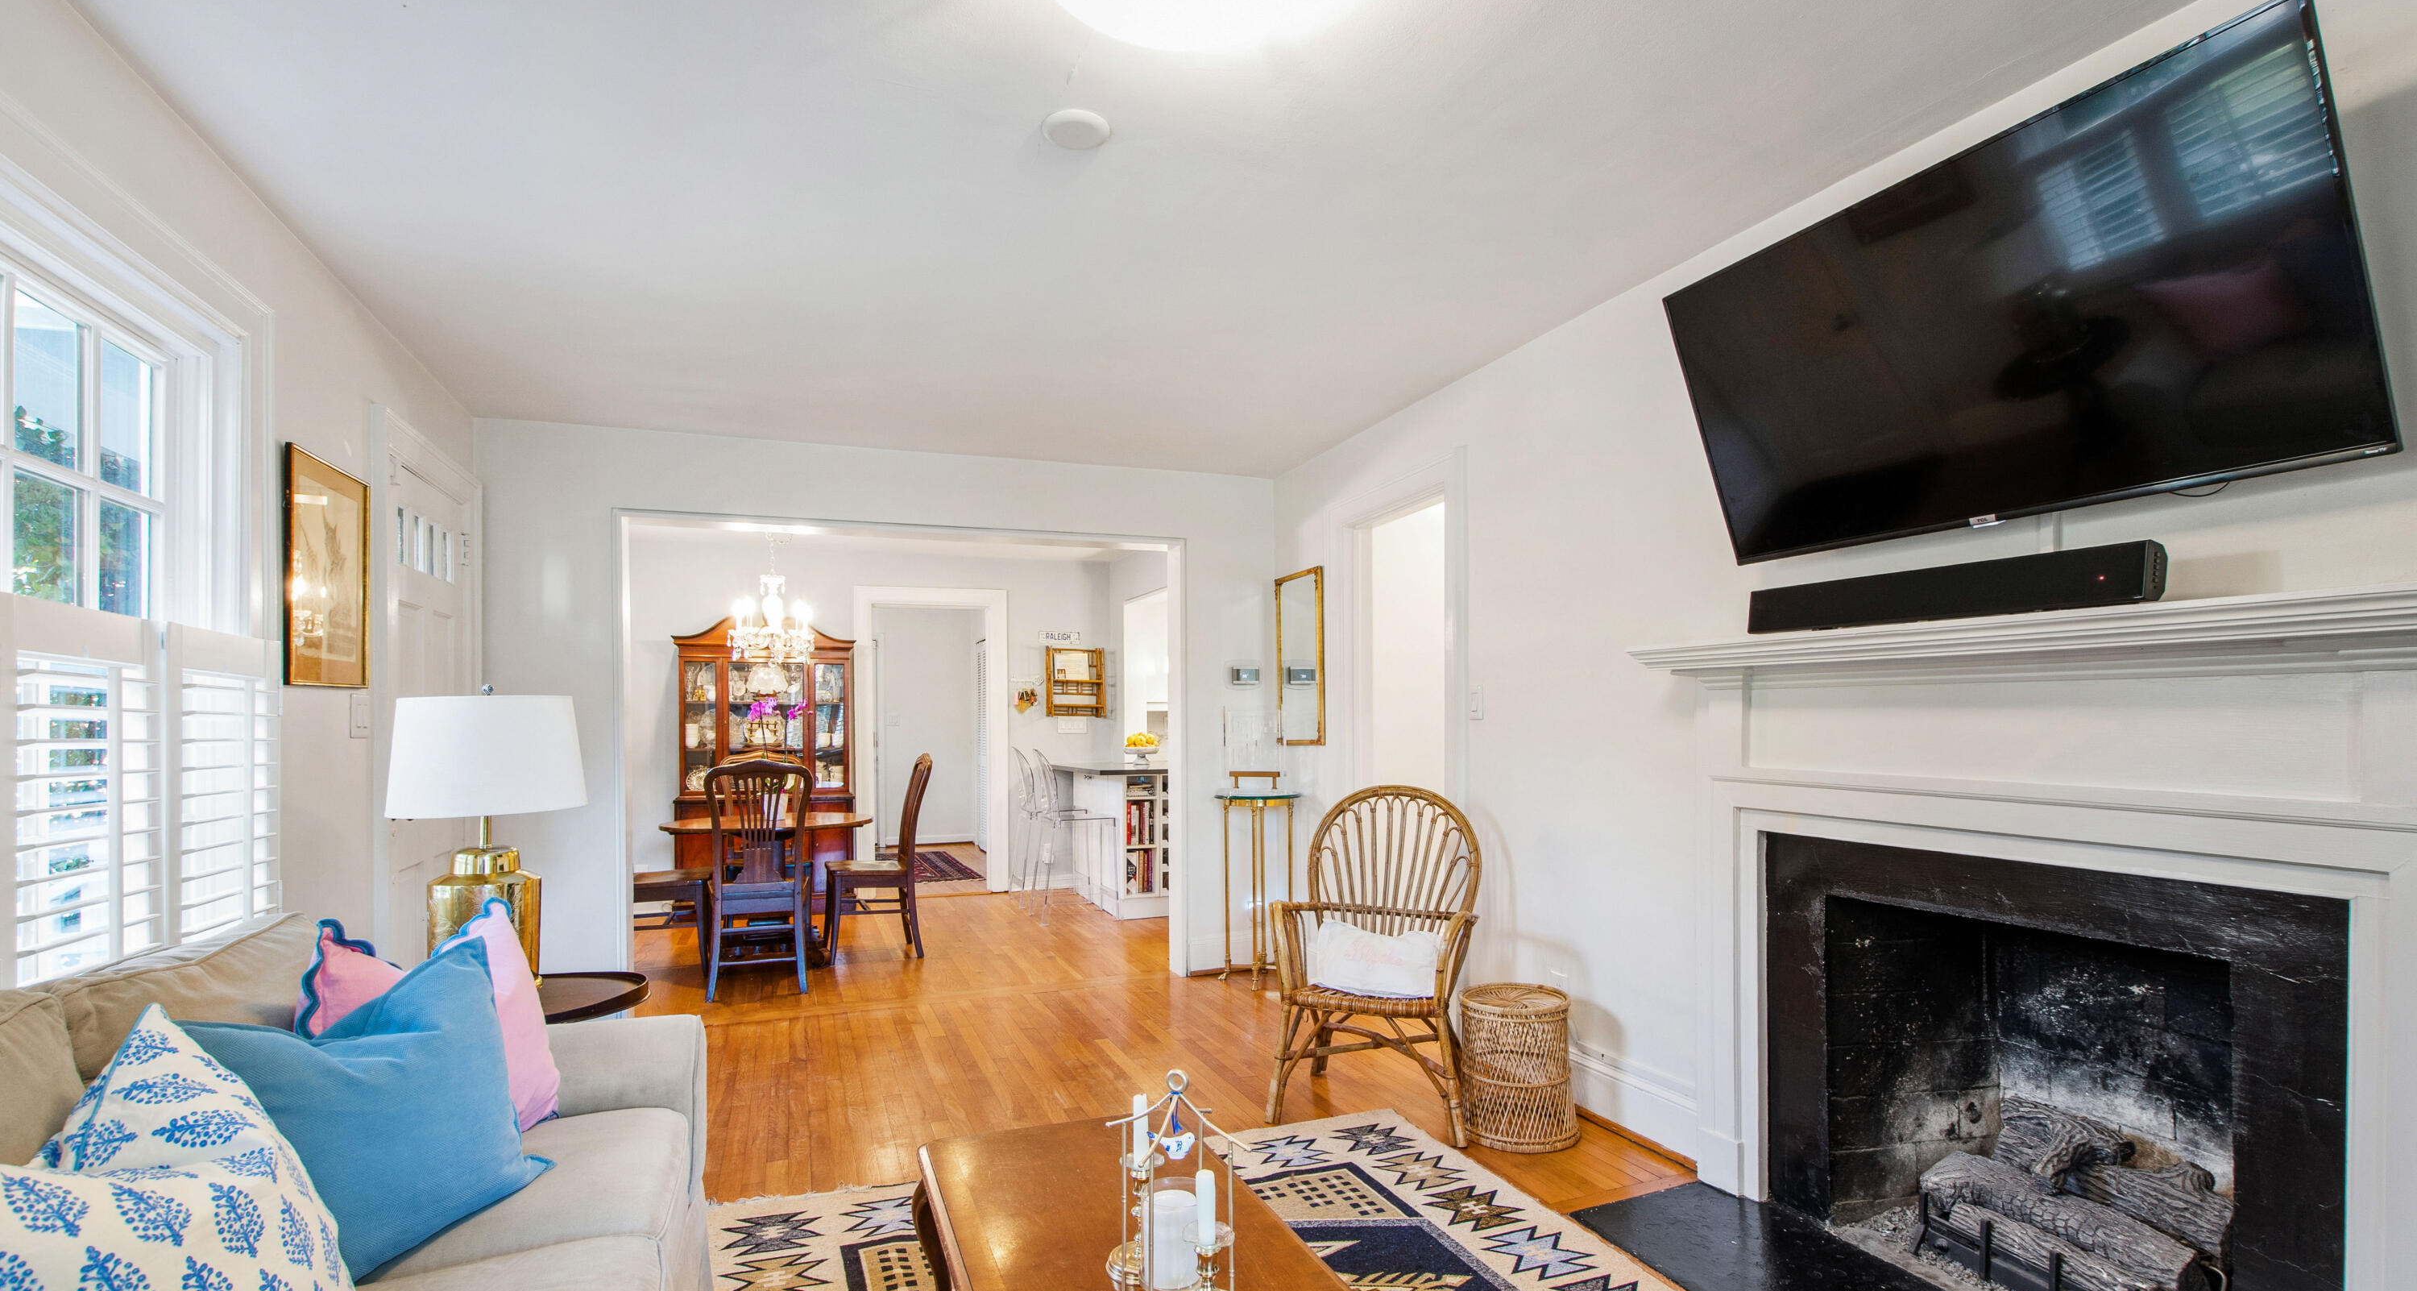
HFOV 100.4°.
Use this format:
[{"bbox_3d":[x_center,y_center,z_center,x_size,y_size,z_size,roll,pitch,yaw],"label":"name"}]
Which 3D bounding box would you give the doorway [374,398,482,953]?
[{"bbox_3d":[-2.665,0.410,3.370,0.130,2.150,1.100,1,-3,-23],"label":"doorway"}]

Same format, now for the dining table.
[{"bbox_3d":[-2.170,1.236,5.030,1.020,0.730,0.860,1,-3,-22],"label":"dining table"}]

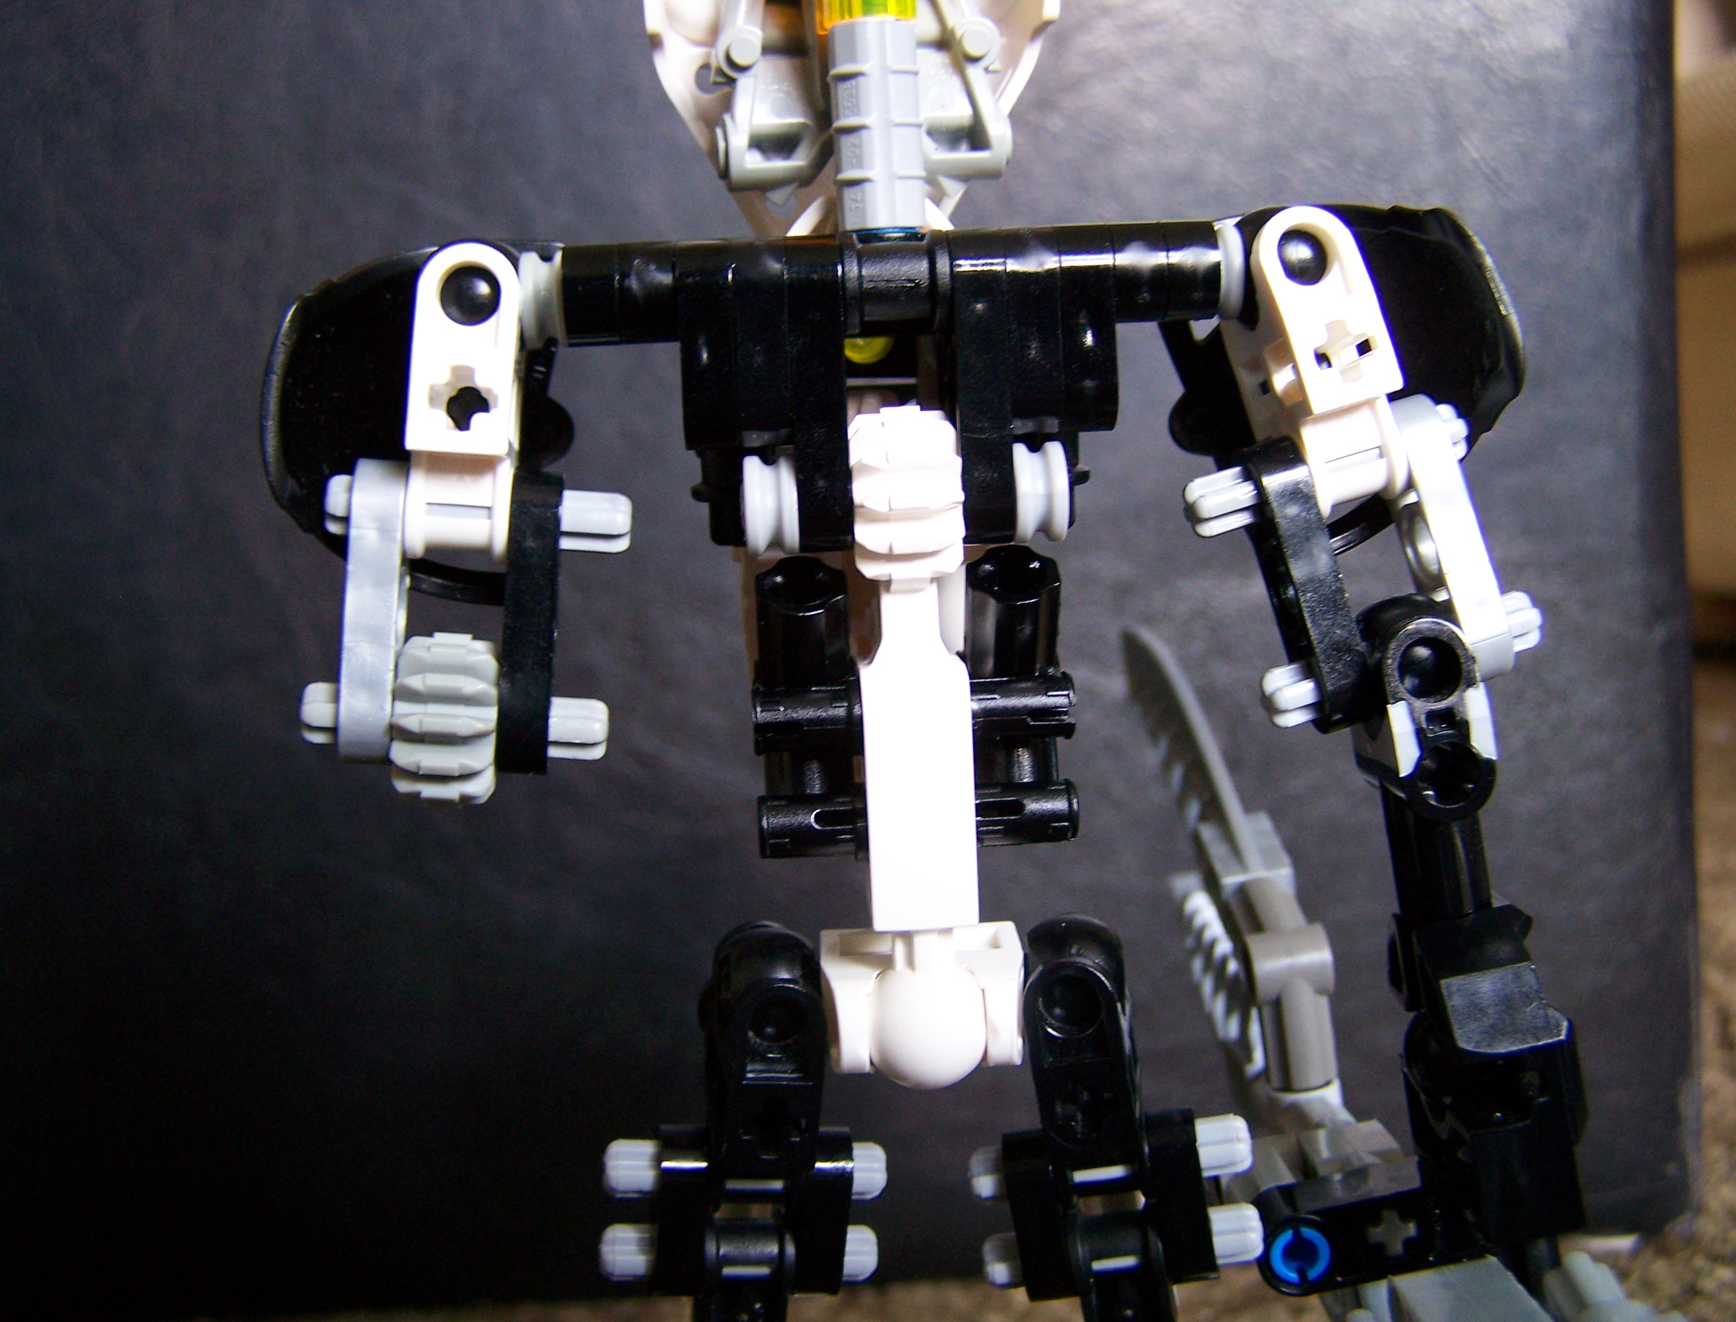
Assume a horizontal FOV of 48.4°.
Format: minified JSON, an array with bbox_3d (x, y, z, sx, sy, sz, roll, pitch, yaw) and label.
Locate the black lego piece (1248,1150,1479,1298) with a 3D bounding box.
[{"bbox_3d":[0.044,0.050,0.171,0.020,0.007,0.008,-17,1,13],"label":"black lego piece"}]

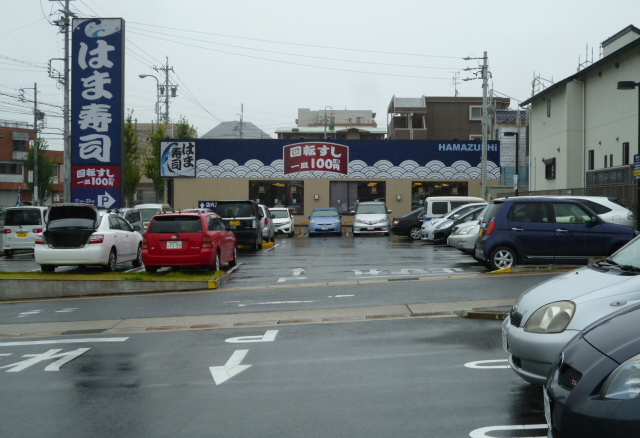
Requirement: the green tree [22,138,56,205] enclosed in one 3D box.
[{"bbox_3d":[-23.668,-3.150,78.000,2.900,7.450,2.900,0,1,0],"label":"green tree"}]

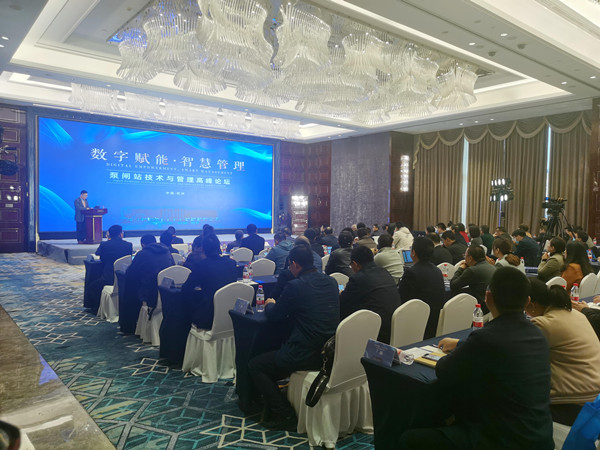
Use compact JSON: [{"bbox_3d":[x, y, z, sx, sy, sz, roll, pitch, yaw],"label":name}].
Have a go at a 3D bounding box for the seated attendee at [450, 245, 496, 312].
[{"bbox_3d":[1.753,0.840,4.820,0.550,1.240,0.820,-1,2,-39],"label":"seated attendee"}]

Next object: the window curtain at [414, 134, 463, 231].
[{"bbox_3d":[5.687,-1.365,19.476,0.200,4.700,2.420,-1,2,-39],"label":"window curtain"}]

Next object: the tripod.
[{"bbox_3d":[4.892,0.567,8.981,0.900,1.680,0.900,-1,2,-39],"label":"tripod"}]

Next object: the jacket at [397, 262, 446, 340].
[{"bbox_3d":[1.092,0.673,4.202,0.470,0.720,0.460,-1,2,-39],"label":"jacket"}]

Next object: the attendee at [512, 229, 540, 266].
[{"bbox_3d":[4.121,0.746,8.700,0.530,1.340,0.800,-1,3,-38],"label":"attendee"}]

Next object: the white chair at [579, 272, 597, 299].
[{"bbox_3d":[3.065,0.985,5.410,0.440,0.940,0.540,-1,2,-39],"label":"white chair"}]

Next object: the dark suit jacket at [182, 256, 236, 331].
[{"bbox_3d":[-0.859,0.637,4.847,0.520,0.680,0.500,-1,3,-39],"label":"dark suit jacket"}]

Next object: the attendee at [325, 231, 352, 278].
[{"bbox_3d":[0.612,0.753,6.068,0.520,1.330,0.820,-1,3,-39],"label":"attendee"}]

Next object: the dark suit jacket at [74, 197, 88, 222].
[{"bbox_3d":[-7.059,-0.498,15.254,0.420,0.830,0.520,2,2,22],"label":"dark suit jacket"}]

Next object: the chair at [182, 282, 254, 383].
[{"bbox_3d":[-0.800,1.005,4.638,0.470,0.930,0.570,-1,2,-39],"label":"chair"}]

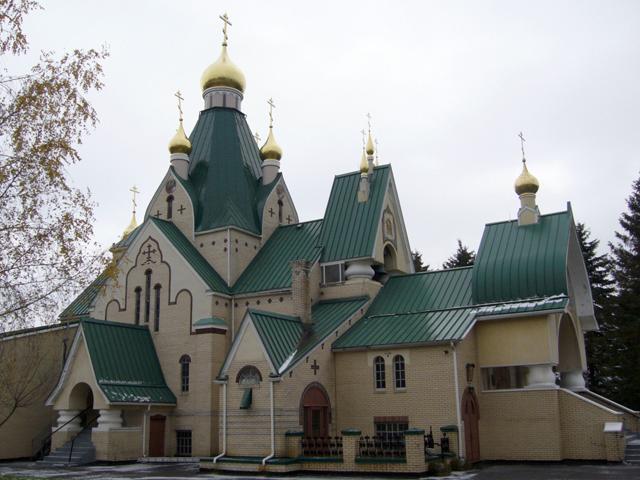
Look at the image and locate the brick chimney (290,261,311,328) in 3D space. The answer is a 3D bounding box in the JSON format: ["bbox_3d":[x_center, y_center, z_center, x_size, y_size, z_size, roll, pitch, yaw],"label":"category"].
[{"bbox_3d":[-0.754,2.215,27.213,0.715,2.609,0.620,-10,-17,28],"label":"brick chimney"}]

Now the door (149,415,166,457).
[{"bbox_3d":[-7.089,8.585,28.304,0.140,1.842,0.980,-10,-17,28],"label":"door"}]

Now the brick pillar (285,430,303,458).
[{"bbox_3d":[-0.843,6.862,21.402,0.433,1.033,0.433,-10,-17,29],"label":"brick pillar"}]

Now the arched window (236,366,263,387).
[{"bbox_3d":[-2.375,4.598,21.800,1.080,0.650,0.150,-10,-17,29],"label":"arched window"}]

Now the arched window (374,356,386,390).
[{"bbox_3d":[2.256,4.923,23.855,0.483,1.202,0.177,-10,-17,29],"label":"arched window"}]

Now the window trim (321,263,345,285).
[{"bbox_3d":[0.599,1.594,29.954,1.229,1.043,0.130,-10,-17,28],"label":"window trim"}]

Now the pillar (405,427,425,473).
[{"bbox_3d":[2.846,6.265,19.290,0.453,1.239,0.453,-10,-17,29],"label":"pillar"}]

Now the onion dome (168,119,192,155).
[{"bbox_3d":[-7.648,-5.587,35.277,1.221,1.970,1.221,-2,-15,0],"label":"onion dome"}]

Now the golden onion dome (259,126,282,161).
[{"bbox_3d":[-2.761,-5.342,36.386,1.231,1.970,1.231,-2,-15,0],"label":"golden onion dome"}]

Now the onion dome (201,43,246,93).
[{"bbox_3d":[-5.870,-10.447,39.649,2.758,3.004,2.758,-2,-15,0],"label":"onion dome"}]

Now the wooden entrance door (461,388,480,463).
[{"bbox_3d":[5.399,6.580,23.093,0.180,2.543,1.795,-10,-17,28],"label":"wooden entrance door"}]

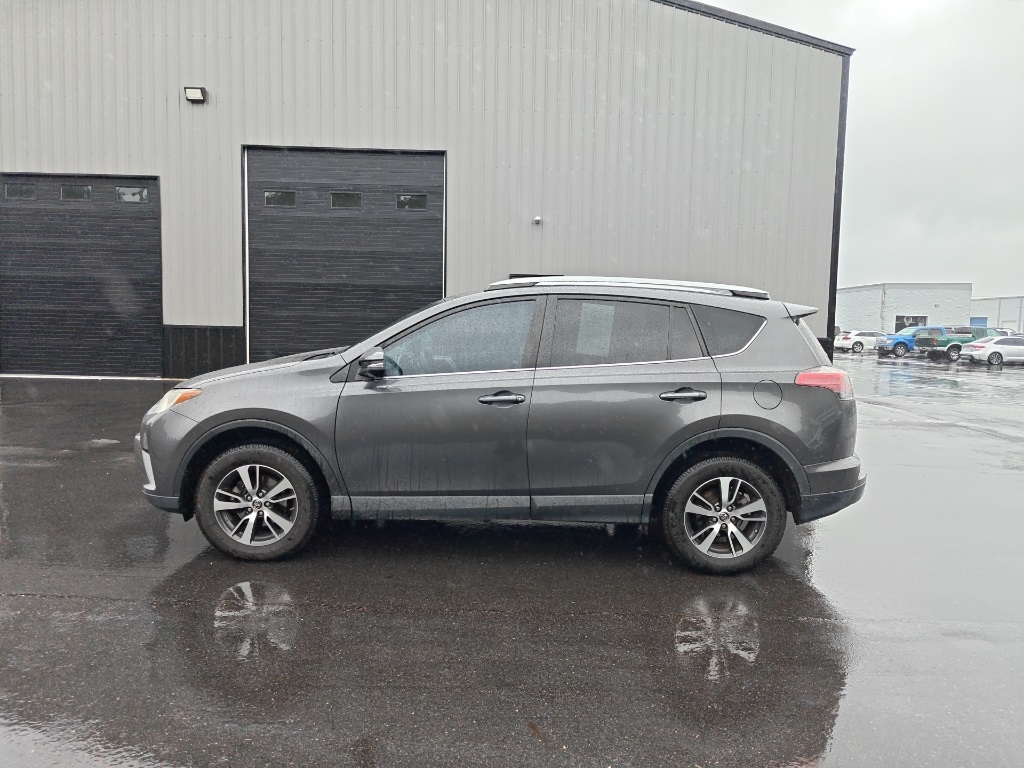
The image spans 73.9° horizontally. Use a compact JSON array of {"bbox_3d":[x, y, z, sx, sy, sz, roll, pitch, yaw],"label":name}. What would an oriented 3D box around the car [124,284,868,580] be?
[{"bbox_3d":[-0.095,0.153,4.725,4.610,1.705,1.870,1,5,0],"label":"car"}]

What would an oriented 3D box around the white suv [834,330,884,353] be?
[{"bbox_3d":[25.990,-3.050,49.300,4.800,1.610,1.900,1,5,0],"label":"white suv"}]

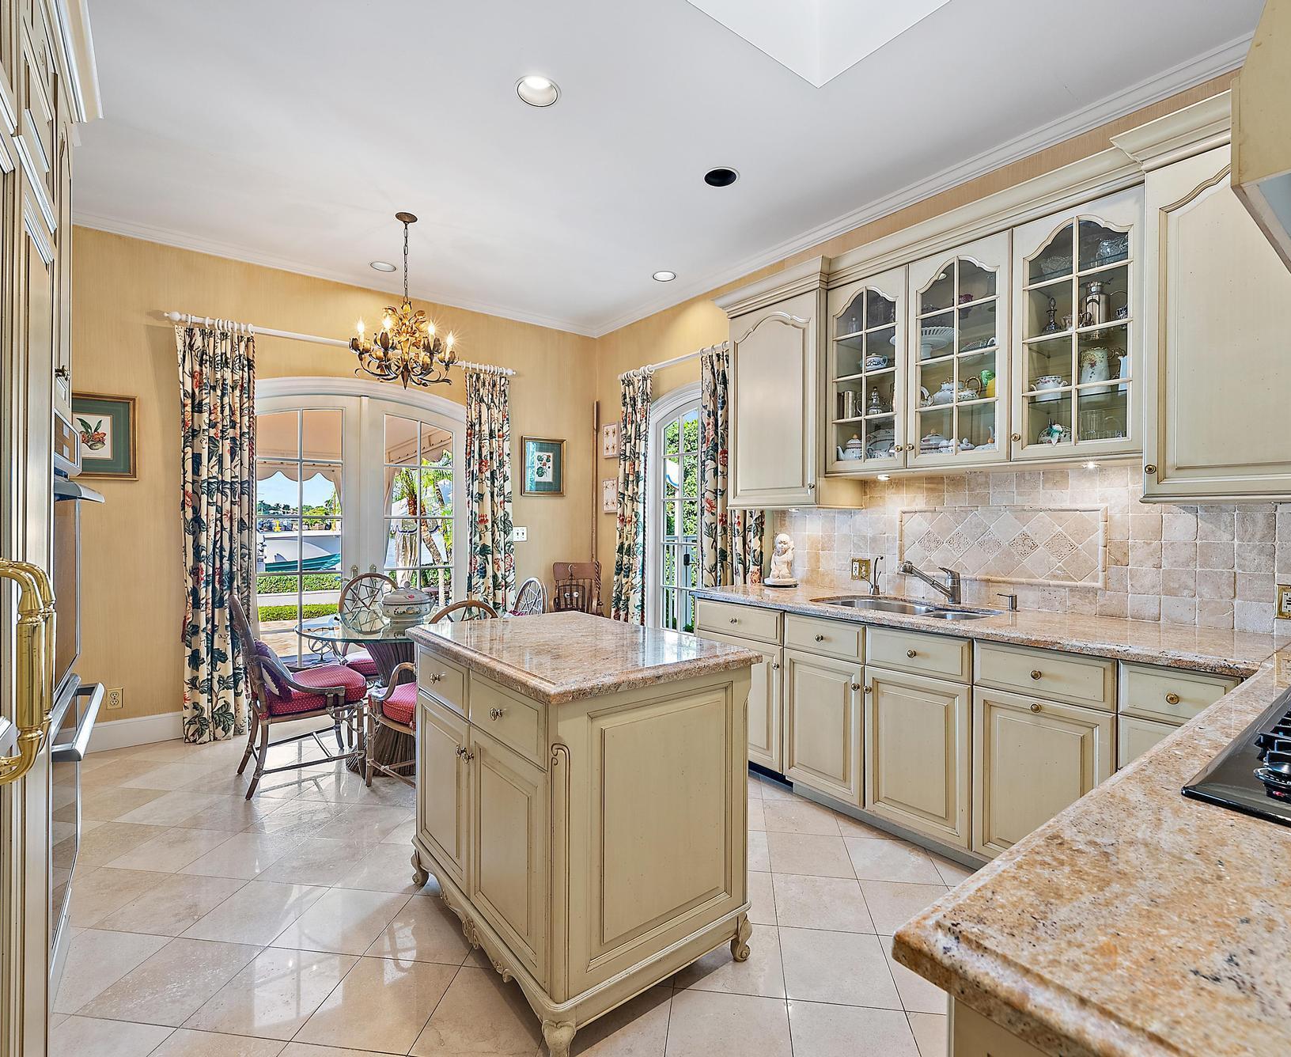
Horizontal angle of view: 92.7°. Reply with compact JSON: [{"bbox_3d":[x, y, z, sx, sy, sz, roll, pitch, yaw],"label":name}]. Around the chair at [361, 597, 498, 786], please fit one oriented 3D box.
[{"bbox_3d":[-0.986,0.788,2.950,0.570,0.930,0.610,0,0,-42],"label":"chair"}]

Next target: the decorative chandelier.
[{"bbox_3d":[-1.324,-1.242,3.404,0.585,0.960,0.585,-1,1,-38],"label":"decorative chandelier"}]

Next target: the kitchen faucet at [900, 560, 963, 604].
[{"bbox_3d":[1.286,0.250,2.769,0.275,0.196,0.060,0,0,-3],"label":"kitchen faucet"}]

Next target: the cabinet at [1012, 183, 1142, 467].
[{"bbox_3d":[1.665,-0.709,2.320,0.316,0.905,0.405,0,0,-38],"label":"cabinet"}]

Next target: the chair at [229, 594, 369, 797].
[{"bbox_3d":[-1.753,0.787,3.149,0.630,0.940,0.560,-1,1,-35],"label":"chair"}]

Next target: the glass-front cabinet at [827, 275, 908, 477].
[{"bbox_3d":[1.149,-0.715,2.972,0.316,0.910,0.405,0,0,-38],"label":"glass-front cabinet"}]

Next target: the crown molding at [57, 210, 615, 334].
[{"bbox_3d":[-1.846,-1.673,4.207,3.510,0.078,0.060,0,0,-36],"label":"crown molding"}]

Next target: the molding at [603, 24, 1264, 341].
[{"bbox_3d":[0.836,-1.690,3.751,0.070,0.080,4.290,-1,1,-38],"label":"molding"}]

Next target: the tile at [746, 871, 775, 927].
[{"bbox_3d":[0.293,1.271,2.131,0.305,0.010,0.305,0,0,8],"label":"tile"}]

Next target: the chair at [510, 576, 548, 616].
[{"bbox_3d":[-0.930,0.786,3.798,0.610,0.930,0.570,0,0,-38],"label":"chair"}]

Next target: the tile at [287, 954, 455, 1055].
[{"bbox_3d":[-0.700,1.264,1.641,0.305,0.010,0.305,0,0,8],"label":"tile"}]

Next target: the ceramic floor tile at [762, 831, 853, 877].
[{"bbox_3d":[0.637,1.270,2.394,0.305,0.010,0.305,0,1,8],"label":"ceramic floor tile"}]

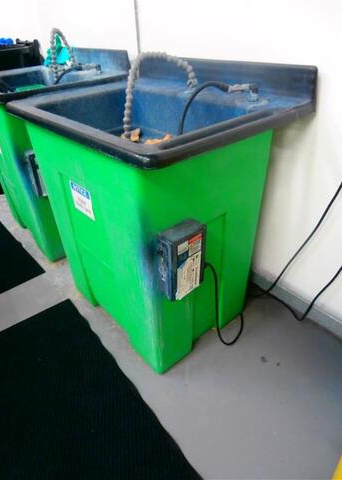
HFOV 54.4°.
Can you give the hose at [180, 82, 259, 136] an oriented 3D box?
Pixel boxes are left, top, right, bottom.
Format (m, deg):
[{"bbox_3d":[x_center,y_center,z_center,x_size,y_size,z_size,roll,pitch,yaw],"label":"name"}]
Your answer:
[{"bbox_3d":[0.178,-0.490,1.283,0.293,0.221,0.075,6,35,14],"label":"hose"}]

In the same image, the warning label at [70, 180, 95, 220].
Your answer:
[{"bbox_3d":[-0.357,-0.159,1.346,0.004,0.129,0.171,-29,41,-30],"label":"warning label"}]

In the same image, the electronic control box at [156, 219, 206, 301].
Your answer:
[{"bbox_3d":[0.038,0.066,1.083,0.137,0.240,0.065,-27,44,-31],"label":"electronic control box"}]

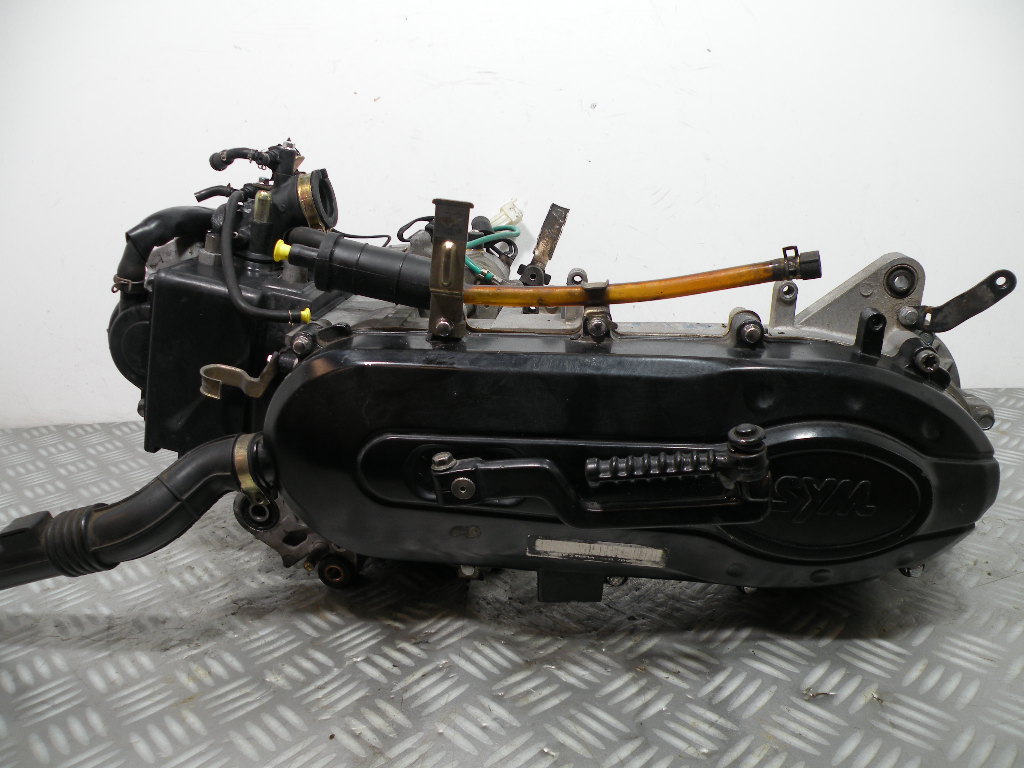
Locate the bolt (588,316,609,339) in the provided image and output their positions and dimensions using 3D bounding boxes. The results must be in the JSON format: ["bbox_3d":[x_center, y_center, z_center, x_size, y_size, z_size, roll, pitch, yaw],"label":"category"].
[{"bbox_3d":[0.052,-0.034,0.486,0.013,0.013,0.009,0,16,5],"label":"bolt"}]

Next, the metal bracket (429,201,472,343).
[{"bbox_3d":[-0.037,-0.069,0.484,0.025,0.086,0.018,2,16,4],"label":"metal bracket"}]

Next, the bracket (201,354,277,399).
[{"bbox_3d":[-0.182,-0.005,0.535,0.047,0.027,0.028,0,16,5],"label":"bracket"}]

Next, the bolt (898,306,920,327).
[{"bbox_3d":[0.243,-0.041,0.489,0.013,0.013,0.009,0,16,5],"label":"bolt"}]

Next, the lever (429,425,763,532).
[{"bbox_3d":[0.049,0.053,0.469,0.197,0.056,0.036,0,16,5],"label":"lever"}]

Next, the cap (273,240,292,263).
[{"bbox_3d":[-0.148,-0.086,0.515,0.011,0.013,0.013,8,16,3],"label":"cap"}]

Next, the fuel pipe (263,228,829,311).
[{"bbox_3d":[0.019,-0.072,0.502,0.335,0.046,0.036,0,16,5],"label":"fuel pipe"}]

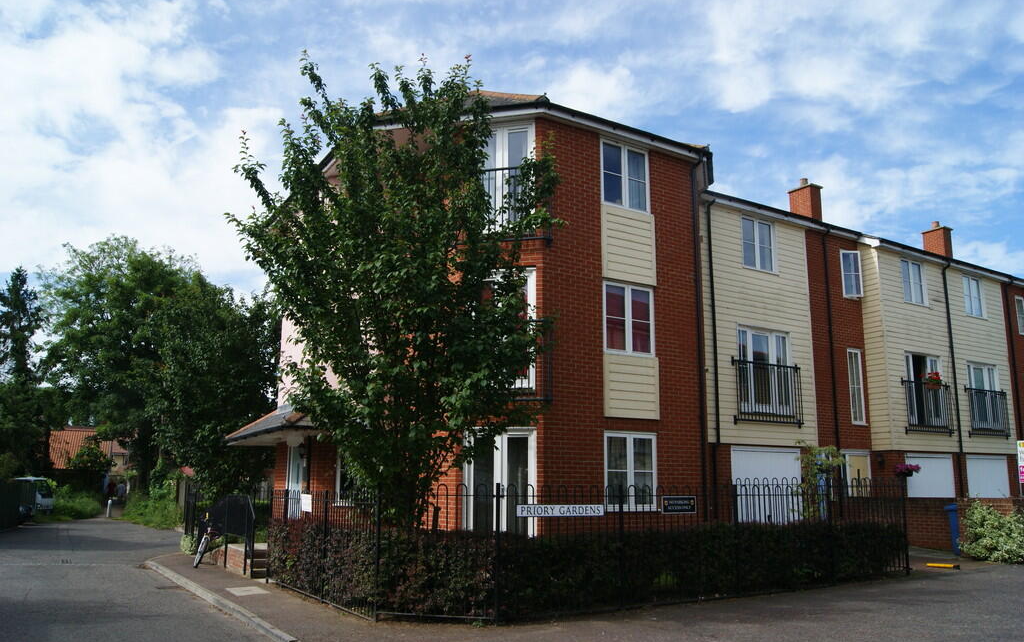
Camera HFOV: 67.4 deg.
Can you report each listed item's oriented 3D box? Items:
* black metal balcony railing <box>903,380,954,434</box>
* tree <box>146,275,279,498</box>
[{"bbox_3d":[11.258,2.327,20.757,2.150,1.320,0.160,7,-14,-31],"label":"black metal balcony railing"},{"bbox_3d":[-10.190,2.642,26.052,5.300,8.800,5.300,5,-12,-21],"label":"tree"}]

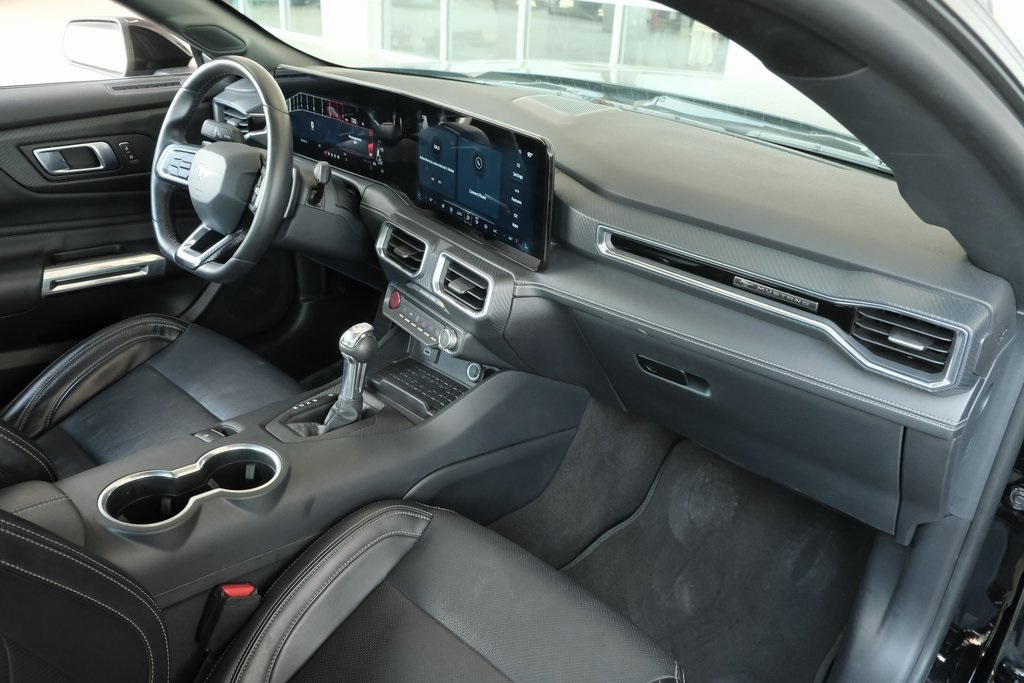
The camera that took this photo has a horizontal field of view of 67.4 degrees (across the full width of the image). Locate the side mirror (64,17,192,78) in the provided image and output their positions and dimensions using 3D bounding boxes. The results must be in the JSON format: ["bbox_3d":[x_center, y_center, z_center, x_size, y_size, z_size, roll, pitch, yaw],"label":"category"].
[{"bbox_3d":[-0.778,-0.592,1.551,0.150,0.135,0.250,-15,30,-34],"label":"side mirror"}]

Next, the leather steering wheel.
[{"bbox_3d":[-0.451,-0.263,1.222,0.370,0.352,0.100,25,11,39],"label":"leather steering wheel"}]

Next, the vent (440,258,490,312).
[{"bbox_3d":[-0.066,-0.081,1.059,0.040,0.070,0.108,-1,21,-45],"label":"vent"}]

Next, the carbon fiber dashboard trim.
[{"bbox_3d":[0.248,-0.050,0.797,0.395,0.080,0.050,24,17,37],"label":"carbon fiber dashboard trim"}]

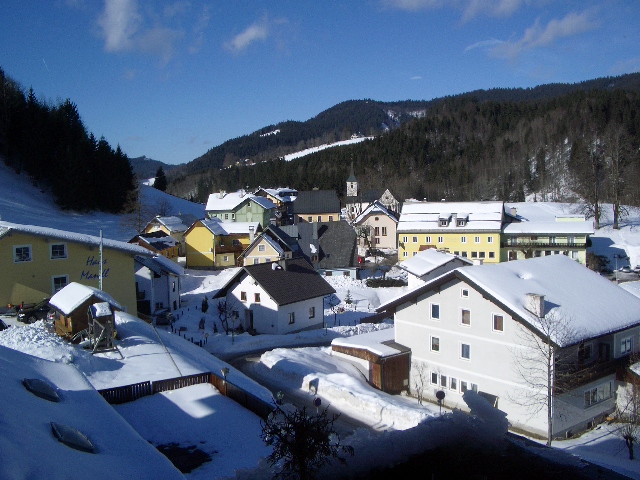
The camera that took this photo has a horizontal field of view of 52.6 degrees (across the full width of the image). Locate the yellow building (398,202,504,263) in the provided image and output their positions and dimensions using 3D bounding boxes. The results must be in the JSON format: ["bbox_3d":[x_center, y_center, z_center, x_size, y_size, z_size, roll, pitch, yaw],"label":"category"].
[{"bbox_3d":[29.028,-2.003,145.801,22.000,12.600,12.000,0,5,13],"label":"yellow building"}]

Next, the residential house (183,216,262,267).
[{"bbox_3d":[-21.086,0.047,137.906,9.800,10.000,12.200,3,6,40],"label":"residential house"}]

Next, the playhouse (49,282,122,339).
[{"bbox_3d":[-15.094,4.627,41.491,3.300,3.200,3.600,-4,5,-36],"label":"playhouse"}]

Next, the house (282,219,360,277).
[{"bbox_3d":[0.034,1.816,123.647,14.500,10.400,12.000,0,4,3],"label":"house"}]

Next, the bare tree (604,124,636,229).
[{"bbox_3d":[77.075,-16.324,167.084,8.300,27.000,8.300,-1,4,0],"label":"bare tree"}]

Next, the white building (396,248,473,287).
[{"bbox_3d":[16.260,5.560,85.778,9.000,8.000,13.000,-1,5,-4],"label":"white building"}]

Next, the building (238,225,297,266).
[{"bbox_3d":[-7.708,1.120,123.523,11.500,8.900,9.500,2,5,28],"label":"building"}]

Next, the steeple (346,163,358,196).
[{"bbox_3d":[10.798,-20.101,215.000,3.800,11.400,3.800,0,5,8],"label":"steeple"}]

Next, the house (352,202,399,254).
[{"bbox_3d":[13.453,-2.200,154.542,11.000,13.500,12.000,-1,4,2],"label":"house"}]

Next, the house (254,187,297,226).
[{"bbox_3d":[-12.332,-7.918,168.000,11.000,11.000,11.500,2,5,30],"label":"house"}]

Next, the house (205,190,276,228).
[{"bbox_3d":[-20.569,-6.257,168.617,16.000,11.300,10.500,0,4,14],"label":"house"}]

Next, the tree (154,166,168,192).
[{"bbox_3d":[-73.557,-27.793,299.576,6.300,12.500,6.300,-1,4,0],"label":"tree"}]

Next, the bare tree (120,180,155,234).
[{"bbox_3d":[-39.448,-6.959,139.593,7.200,12.000,7.200,-1,4,0],"label":"bare tree"}]

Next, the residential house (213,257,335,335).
[{"bbox_3d":[-5.640,6.591,81.232,10.300,7.300,11.200,2,5,35],"label":"residential house"}]

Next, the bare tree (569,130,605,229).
[{"bbox_3d":[67.130,-15.240,163.000,8.200,24.500,8.200,-1,5,0],"label":"bare tree"}]

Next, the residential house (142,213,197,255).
[{"bbox_3d":[-35.931,-1.221,151.884,7.600,9.000,11.000,0,5,14],"label":"residential house"}]

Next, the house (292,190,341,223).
[{"bbox_3d":[-0.866,-6.477,170.586,11.500,12.200,9.500,-1,4,-4],"label":"house"}]

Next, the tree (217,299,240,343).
[{"bbox_3d":[-10.205,8.692,71.861,2.600,4.100,2.600,-1,4,0],"label":"tree"}]

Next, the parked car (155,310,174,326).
[{"bbox_3d":[-18.622,9.341,77.000,1.800,1.550,4.300,-1,5,-4],"label":"parked car"}]

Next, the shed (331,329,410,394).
[{"bbox_3d":[4.889,10.034,54.821,5.600,3.200,5.600,-5,6,-44],"label":"shed"}]

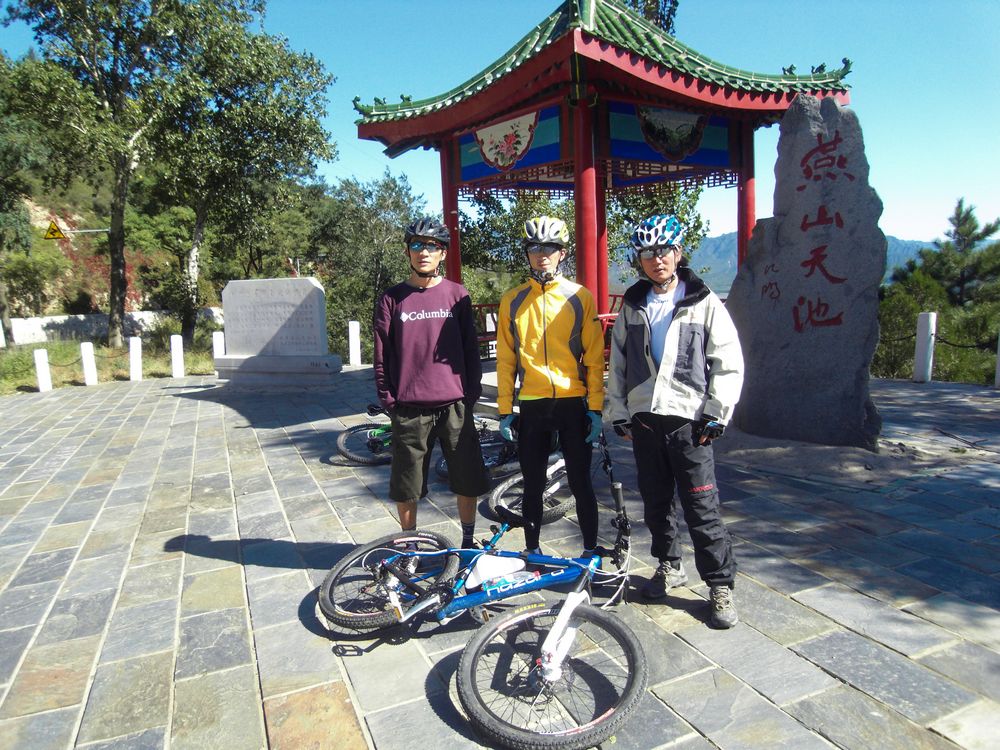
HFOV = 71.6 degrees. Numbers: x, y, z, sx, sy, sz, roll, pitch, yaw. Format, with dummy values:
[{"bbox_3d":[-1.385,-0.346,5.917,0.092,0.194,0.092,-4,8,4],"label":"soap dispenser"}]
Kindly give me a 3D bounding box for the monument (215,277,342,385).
[{"bbox_3d":[-3.981,-0.775,12.280,2.250,1.790,0.520,0,7,16],"label":"monument"}]

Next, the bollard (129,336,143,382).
[{"bbox_3d":[-7.209,-0.307,13.750,0.200,0.870,0.200,-6,8,-26],"label":"bollard"}]

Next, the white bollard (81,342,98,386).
[{"bbox_3d":[-7.414,-0.190,12.537,0.210,0.780,0.210,-1,6,0],"label":"white bollard"}]

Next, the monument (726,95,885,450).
[{"bbox_3d":[2.640,-0.880,6.030,1.150,2.850,0.500,3,9,38],"label":"monument"}]

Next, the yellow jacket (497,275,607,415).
[{"bbox_3d":[0.249,-0.145,3.416,0.530,0.690,0.290,-1,7,6],"label":"yellow jacket"}]

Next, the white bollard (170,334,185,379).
[{"bbox_3d":[-6.186,-0.345,13.278,0.215,0.810,0.215,-1,6,0],"label":"white bollard"}]

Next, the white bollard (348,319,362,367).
[{"bbox_3d":[-2.920,-0.626,14.010,0.210,0.880,0.210,-1,6,0],"label":"white bollard"}]

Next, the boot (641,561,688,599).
[{"bbox_3d":[0.785,0.967,3.278,0.110,0.120,0.290,5,9,45],"label":"boot"}]

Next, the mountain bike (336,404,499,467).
[{"bbox_3d":[-0.711,0.497,6.535,1.700,0.600,1.000,-5,27,-27],"label":"mountain bike"}]

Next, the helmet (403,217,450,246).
[{"bbox_3d":[-0.366,-0.729,3.499,0.220,0.165,0.280,0,7,12],"label":"helmet"}]

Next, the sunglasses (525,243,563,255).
[{"bbox_3d":[0.216,-0.613,3.360,0.155,0.050,0.140,-1,7,12],"label":"sunglasses"}]

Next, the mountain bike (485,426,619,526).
[{"bbox_3d":[0.270,0.610,5.050,1.000,0.600,1.650,-20,11,-15],"label":"mountain bike"}]

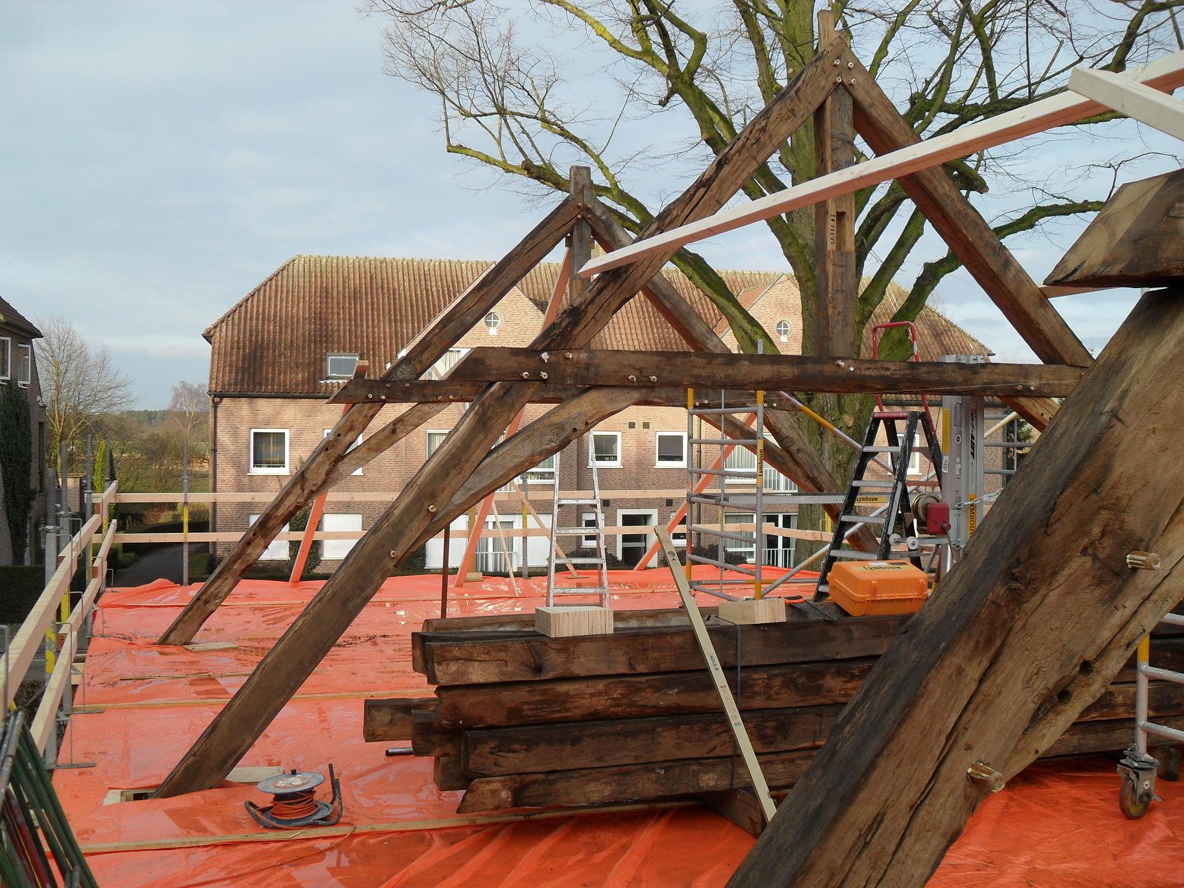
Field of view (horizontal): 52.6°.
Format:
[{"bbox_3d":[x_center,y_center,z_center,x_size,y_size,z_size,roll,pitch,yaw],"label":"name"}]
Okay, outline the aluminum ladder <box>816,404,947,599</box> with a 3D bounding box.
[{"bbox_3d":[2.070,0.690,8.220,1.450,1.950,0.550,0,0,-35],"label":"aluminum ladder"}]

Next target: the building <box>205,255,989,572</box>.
[{"bbox_3d":[0.570,-1.200,47.700,29.500,11.900,10.300,0,0,-13],"label":"building"}]

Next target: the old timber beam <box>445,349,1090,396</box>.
[{"bbox_3d":[1.410,-0.388,6.880,4.620,0.205,0.140,0,0,-20],"label":"old timber beam"}]

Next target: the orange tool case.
[{"bbox_3d":[1.340,0.673,5.590,0.400,0.195,0.260,0,12,-16],"label":"orange tool case"}]

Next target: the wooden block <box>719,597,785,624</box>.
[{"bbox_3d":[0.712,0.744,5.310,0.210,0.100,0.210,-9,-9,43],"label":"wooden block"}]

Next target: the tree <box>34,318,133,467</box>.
[{"bbox_3d":[-28.600,-1.200,65.000,8.200,11.600,8.200,0,0,-24],"label":"tree"}]

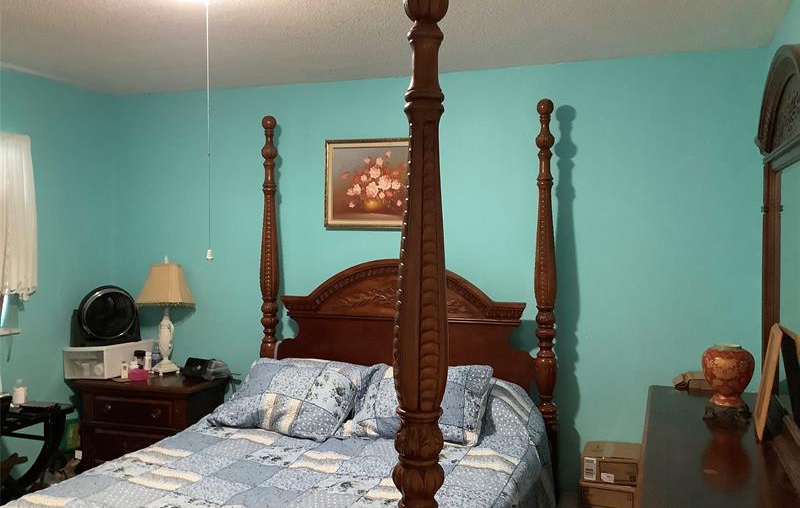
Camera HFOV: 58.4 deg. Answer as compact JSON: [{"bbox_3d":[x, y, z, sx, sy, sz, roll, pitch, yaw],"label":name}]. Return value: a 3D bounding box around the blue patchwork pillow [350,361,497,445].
[{"bbox_3d":[0.106,0.670,3.276,0.640,0.160,0.480,0,37,20],"label":"blue patchwork pillow"}]

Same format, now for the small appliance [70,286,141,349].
[{"bbox_3d":[-1.683,0.351,4.093,0.380,0.345,0.200,-1,2,-22],"label":"small appliance"}]

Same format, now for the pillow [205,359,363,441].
[{"bbox_3d":[-0.546,0.667,3.437,0.670,0.160,0.480,1,36,26],"label":"pillow"}]

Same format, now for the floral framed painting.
[{"bbox_3d":[-0.131,-0.387,3.933,0.600,0.487,0.040,0,2,18],"label":"floral framed painting"}]

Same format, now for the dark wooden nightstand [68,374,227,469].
[{"bbox_3d":[-1.411,1.077,4.066,0.785,0.760,0.400,0,2,18],"label":"dark wooden nightstand"}]

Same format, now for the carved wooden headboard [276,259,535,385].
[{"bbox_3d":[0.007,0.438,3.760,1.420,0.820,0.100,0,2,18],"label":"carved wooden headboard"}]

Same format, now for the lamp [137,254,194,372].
[{"bbox_3d":[-1.363,0.357,4.165,0.335,0.690,0.335,0,2,18],"label":"lamp"}]

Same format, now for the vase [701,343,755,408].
[{"bbox_3d":[1.280,0.473,2.800,0.208,0.248,0.208,0,2,18],"label":"vase"}]

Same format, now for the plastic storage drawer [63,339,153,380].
[{"bbox_3d":[-1.675,0.604,4.132,0.250,0.174,0.380,0,2,16],"label":"plastic storage drawer"}]

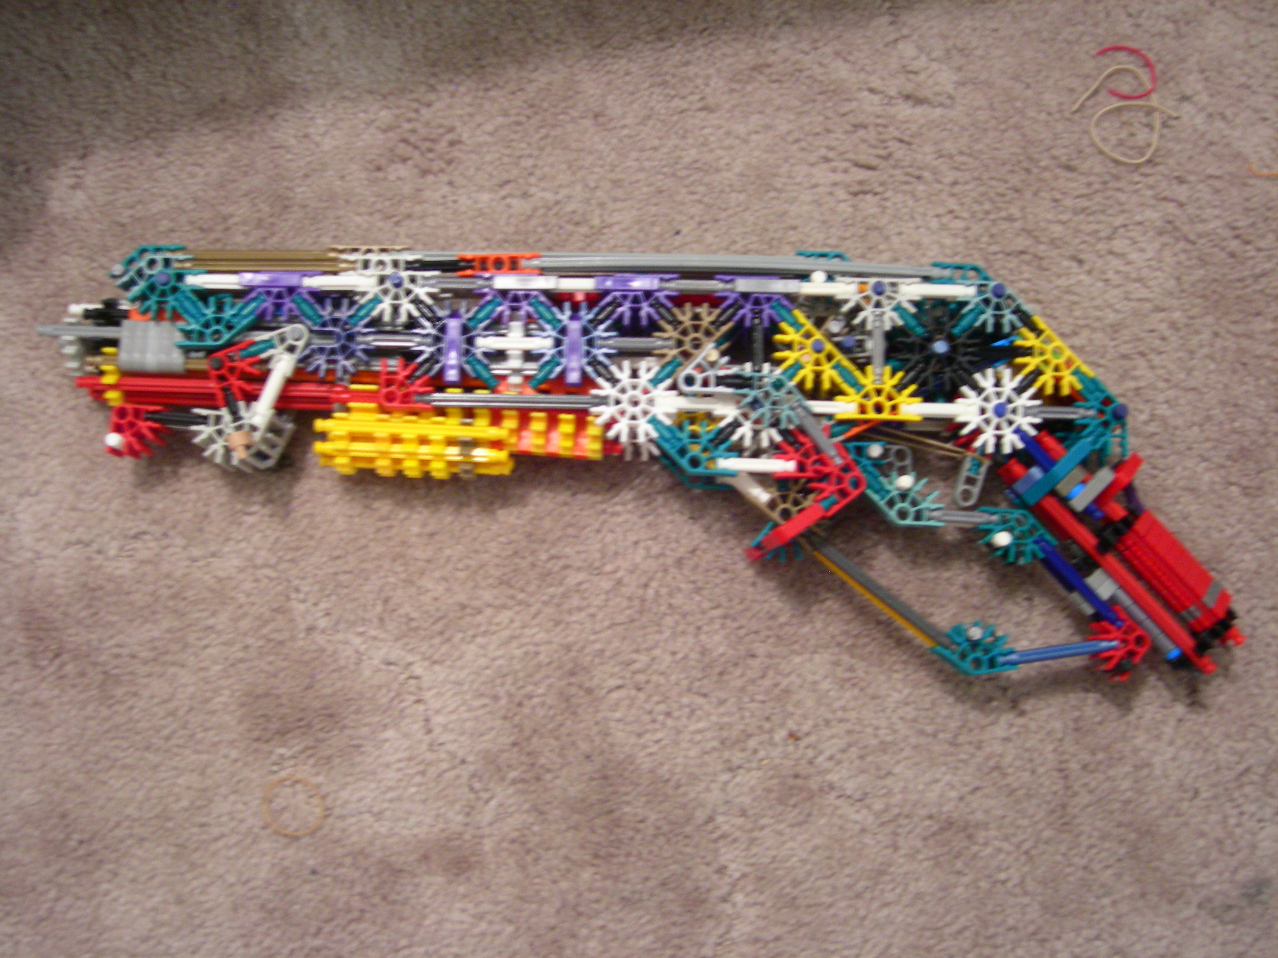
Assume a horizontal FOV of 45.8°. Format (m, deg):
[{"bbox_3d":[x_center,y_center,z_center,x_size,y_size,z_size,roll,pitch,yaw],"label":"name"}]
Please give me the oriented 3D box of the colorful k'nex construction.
[{"bbox_3d":[-0.004,-0.014,0.688,0.550,0.069,0.200,1,81,1],"label":"colorful k'nex construction"}]

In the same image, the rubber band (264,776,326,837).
[{"bbox_3d":[-0.159,0.151,0.697,0.029,0.004,0.027,1,81,1],"label":"rubber band"}]

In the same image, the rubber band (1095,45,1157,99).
[{"bbox_3d":[0.240,-0.201,0.747,0.030,0.004,0.028,1,81,1],"label":"rubber band"}]

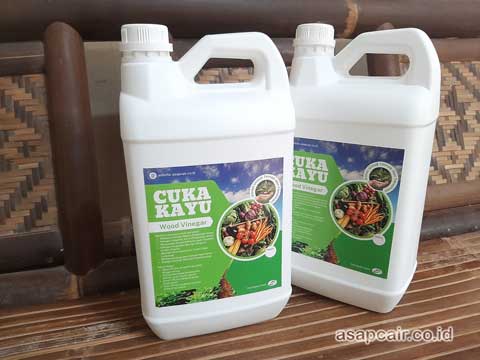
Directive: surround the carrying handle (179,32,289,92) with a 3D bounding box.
[{"bbox_3d":[-0.007,-0.123,0.392,0.117,0.059,0.049,-5,20,-12],"label":"carrying handle"}]

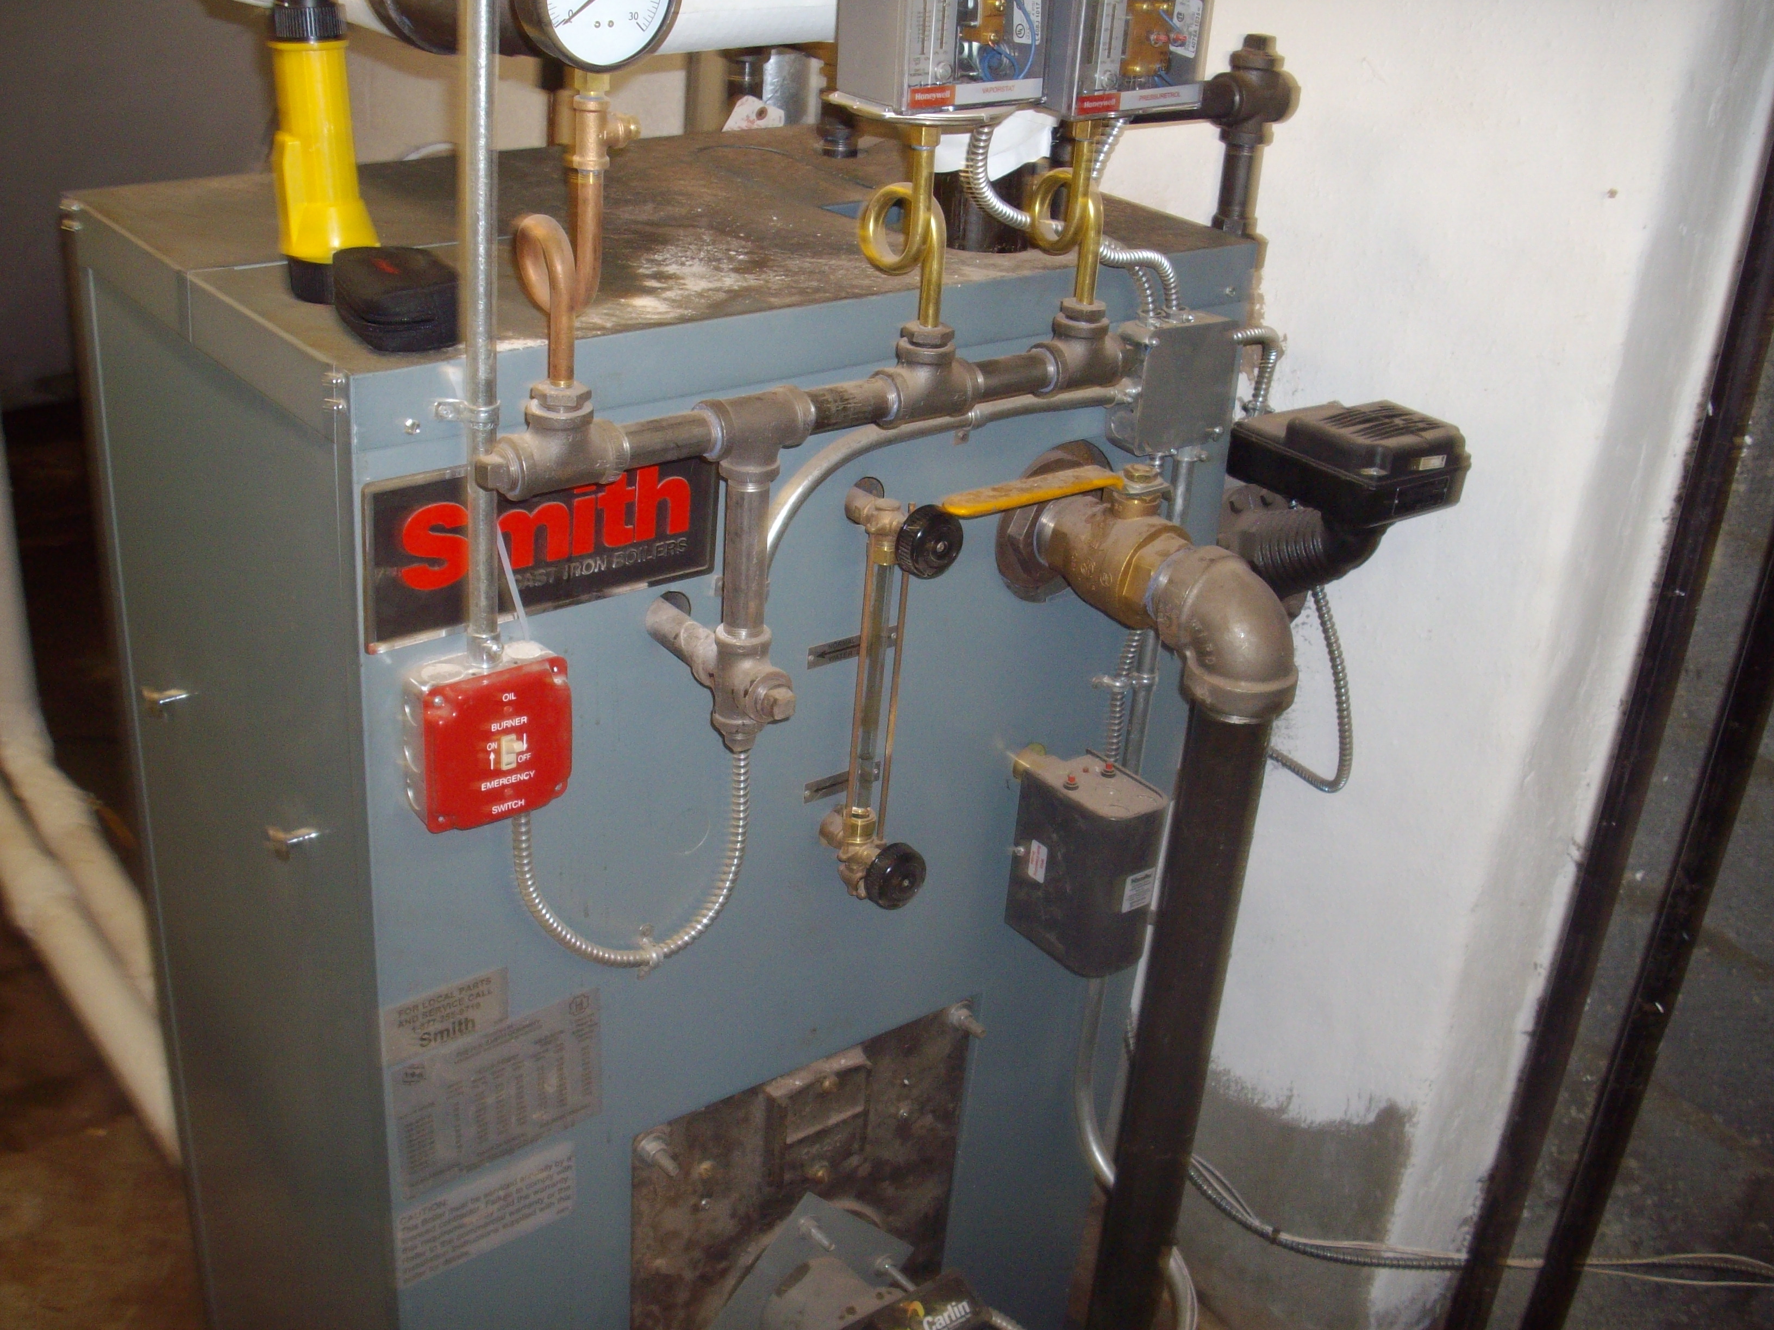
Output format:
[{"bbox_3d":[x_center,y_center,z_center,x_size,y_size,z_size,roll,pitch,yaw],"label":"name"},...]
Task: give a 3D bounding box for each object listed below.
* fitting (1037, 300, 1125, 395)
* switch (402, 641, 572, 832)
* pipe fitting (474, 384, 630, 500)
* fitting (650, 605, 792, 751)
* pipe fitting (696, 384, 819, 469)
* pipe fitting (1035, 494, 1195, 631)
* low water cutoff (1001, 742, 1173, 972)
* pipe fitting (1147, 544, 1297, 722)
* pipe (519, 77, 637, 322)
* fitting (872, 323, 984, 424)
[{"bbox_3d":[0.136,-0.226,1.317,0.067,0.056,0.038,-16,32,-36],"label":"fitting"},{"bbox_3d":[-0.253,0.042,1.205,0.101,0.100,0.050,-16,32,-36],"label":"switch"},{"bbox_3d":[-0.193,-0.127,1.072,0.087,0.060,0.039,-16,32,-36],"label":"pipe fitting"},{"bbox_3d":[-0.107,0.010,1.250,0.040,0.087,0.147,-16,32,-36],"label":"fitting"},{"bbox_3d":[-0.082,-0.141,1.165,0.068,0.056,0.038,-16,32,-36],"label":"pipe fitting"},{"bbox_3d":[0.183,-0.084,1.450,0.080,0.096,0.121,-16,32,-36],"label":"pipe fitting"},{"bbox_3d":[0.170,0.165,1.596,0.076,0.154,0.108,-16,32,-36],"label":"low water cutoff"},{"bbox_3d":[0.249,-0.025,1.384,0.084,0.101,0.100,-16,32,-36],"label":"pipe fitting"},{"bbox_3d":[-0.176,-0.257,1.050,0.054,0.136,0.069,-16,32,-36],"label":"pipe"},{"bbox_3d":[0.029,-0.193,1.237,0.069,0.060,0.038,-16,32,-36],"label":"fitting"}]

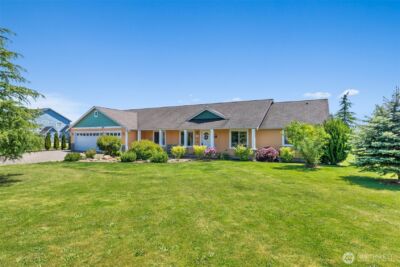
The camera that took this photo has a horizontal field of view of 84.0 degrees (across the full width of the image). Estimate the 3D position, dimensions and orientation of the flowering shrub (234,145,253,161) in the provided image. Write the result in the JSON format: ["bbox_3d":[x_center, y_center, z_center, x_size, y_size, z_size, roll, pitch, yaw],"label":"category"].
[{"bbox_3d":[3.385,1.522,17.300,1.400,1.301,1.300,0,0,11],"label":"flowering shrub"}]

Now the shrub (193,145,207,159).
[{"bbox_3d":[-0.017,1.577,18.800,1.150,1.176,1.100,0,0,0],"label":"shrub"}]

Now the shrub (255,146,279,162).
[{"bbox_3d":[4.996,1.583,16.700,1.700,1.183,1.450,0,0,17],"label":"shrub"}]

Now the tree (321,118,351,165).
[{"bbox_3d":[9.422,0.571,15.400,1.850,3.220,1.800,0,0,31],"label":"tree"}]

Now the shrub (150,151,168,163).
[{"bbox_3d":[-3.082,1.756,17.000,1.360,0.835,1.250,0,0,-10],"label":"shrub"}]

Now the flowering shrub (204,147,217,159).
[{"bbox_3d":[0.874,1.637,18.500,0.980,1.060,0.920,0,0,3],"label":"flowering shrub"}]

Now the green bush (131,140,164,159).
[{"bbox_3d":[-4.480,1.420,18.600,2.650,1.680,2.300,0,0,0],"label":"green bush"}]

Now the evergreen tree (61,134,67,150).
[{"bbox_3d":[-17.890,1.007,29.200,0.580,2.224,0.580,0,0,-31],"label":"evergreen tree"}]

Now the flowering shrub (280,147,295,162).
[{"bbox_3d":[6.455,1.579,16.400,1.050,1.195,1.000,0,0,21],"label":"flowering shrub"}]

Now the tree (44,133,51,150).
[{"bbox_3d":[-19.556,0.996,28.600,0.660,2.250,0.660,0,0,-34],"label":"tree"}]

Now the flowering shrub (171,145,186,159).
[{"bbox_3d":[-1.840,1.600,19.200,1.270,1.127,1.200,0,0,-5],"label":"flowering shrub"}]

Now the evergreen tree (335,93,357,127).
[{"bbox_3d":[19.703,-1.689,30.000,2.900,7.608,2.900,0,0,33],"label":"evergreen tree"}]

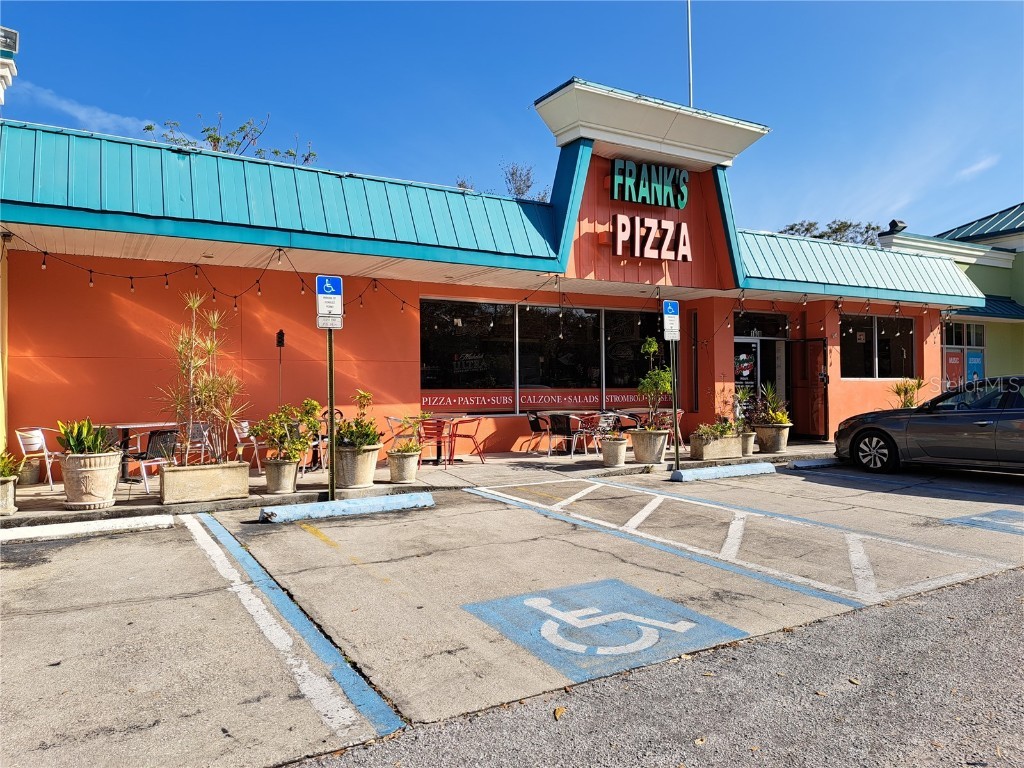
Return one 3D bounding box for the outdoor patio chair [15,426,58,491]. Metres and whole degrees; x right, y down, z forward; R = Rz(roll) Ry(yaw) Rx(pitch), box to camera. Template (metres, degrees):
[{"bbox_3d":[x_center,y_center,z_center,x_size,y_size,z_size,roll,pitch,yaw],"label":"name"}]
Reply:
[{"bbox_3d":[-5.700,0.909,8.829,0.570,0.740,0.550,0,1,-1],"label":"outdoor patio chair"}]

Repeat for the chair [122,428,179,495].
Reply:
[{"bbox_3d":[-4.370,0.916,8.629,0.590,0.730,0.560,0,1,35],"label":"chair"}]

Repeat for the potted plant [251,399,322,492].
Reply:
[{"bbox_3d":[-2.681,0.733,8.447,0.800,1.100,0.720,0,1,-31],"label":"potted plant"}]

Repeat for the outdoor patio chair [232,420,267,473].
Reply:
[{"bbox_3d":[-3.700,0.897,10.209,0.570,0.740,0.550,0,1,-5],"label":"outdoor patio chair"}]

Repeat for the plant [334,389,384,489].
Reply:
[{"bbox_3d":[-1.949,0.673,8.907,0.660,1.210,0.640,0,1,-31],"label":"plant"}]

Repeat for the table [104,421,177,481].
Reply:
[{"bbox_3d":[-4.830,0.911,9.209,0.780,0.730,0.760,0,1,-31],"label":"table"}]

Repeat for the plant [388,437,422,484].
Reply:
[{"bbox_3d":[-1.411,0.995,9.329,0.460,0.580,0.460,0,1,0],"label":"plant"}]

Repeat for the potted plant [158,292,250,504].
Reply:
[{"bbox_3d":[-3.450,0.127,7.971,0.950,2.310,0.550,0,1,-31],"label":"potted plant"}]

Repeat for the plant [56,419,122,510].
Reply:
[{"bbox_3d":[-4.439,0.817,7.468,0.690,0.930,0.680,0,1,-31],"label":"plant"}]

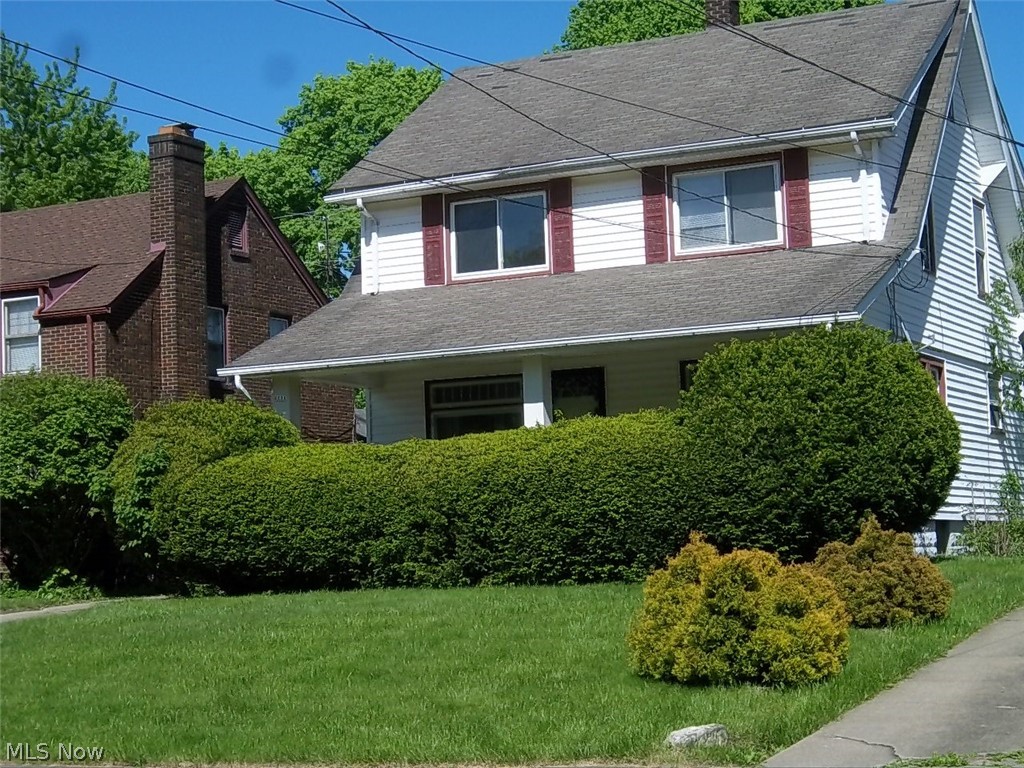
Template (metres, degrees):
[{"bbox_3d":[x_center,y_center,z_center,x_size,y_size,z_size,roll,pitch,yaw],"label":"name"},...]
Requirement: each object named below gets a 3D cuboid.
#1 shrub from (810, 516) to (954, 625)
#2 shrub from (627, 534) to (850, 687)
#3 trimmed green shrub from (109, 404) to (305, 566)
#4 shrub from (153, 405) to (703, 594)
[{"bbox_3d":[3.958,1.998,22.500,1.480,1.180,1.400,-5,-6,26],"label":"shrub"},{"bbox_3d":[2.156,2.114,20.002,2.050,1.370,1.950,-2,-5,0],"label":"shrub"},{"bbox_3d":[-4.353,1.604,29.651,2.700,2.670,2.600,-5,-6,26],"label":"trimmed green shrub"},{"bbox_3d":[-0.973,1.567,26.864,7.500,2.100,2.000,-5,-6,26],"label":"shrub"}]

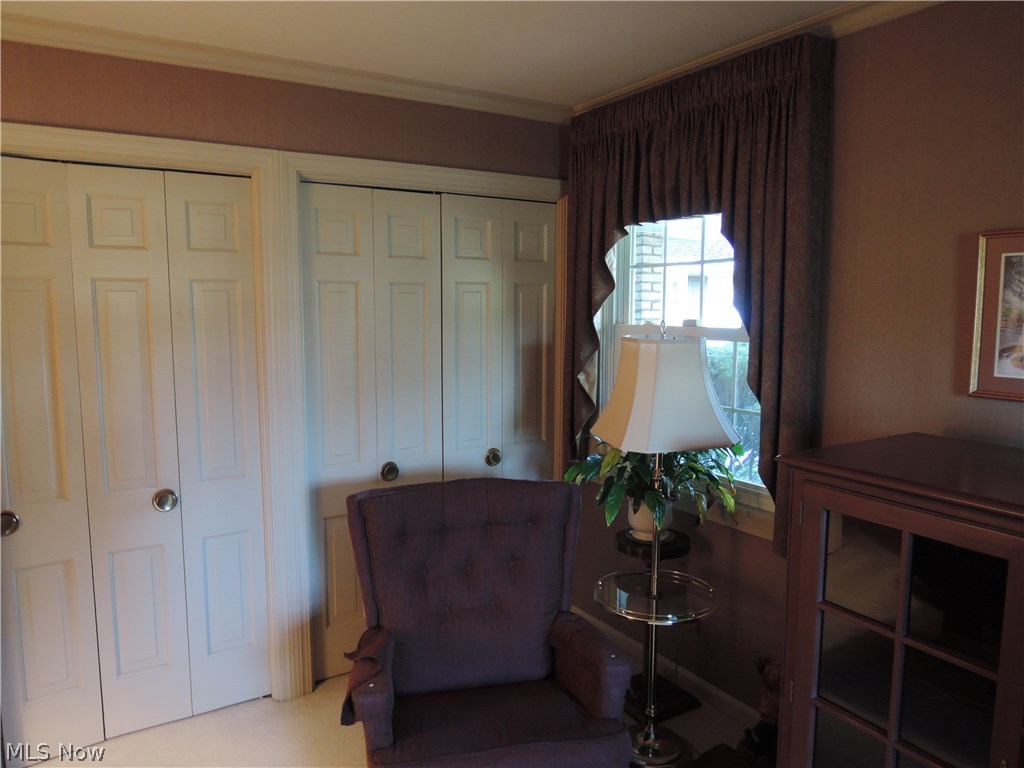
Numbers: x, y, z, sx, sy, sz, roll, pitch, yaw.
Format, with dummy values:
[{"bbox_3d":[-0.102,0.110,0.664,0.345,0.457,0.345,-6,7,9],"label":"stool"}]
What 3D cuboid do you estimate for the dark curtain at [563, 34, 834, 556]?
[{"bbox_3d":[0.605,-0.304,2.731,0.150,1.630,1.230,-4,8,-31],"label":"dark curtain"}]

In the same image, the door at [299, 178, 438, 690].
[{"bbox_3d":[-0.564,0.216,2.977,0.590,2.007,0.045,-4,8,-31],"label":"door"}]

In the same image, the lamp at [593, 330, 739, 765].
[{"bbox_3d":[0.484,0.553,2.393,0.450,1.520,0.450,-2,7,-15],"label":"lamp"}]

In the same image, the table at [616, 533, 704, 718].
[{"bbox_3d":[0.555,0.934,2.784,0.290,0.670,0.290,0,7,0],"label":"table"}]

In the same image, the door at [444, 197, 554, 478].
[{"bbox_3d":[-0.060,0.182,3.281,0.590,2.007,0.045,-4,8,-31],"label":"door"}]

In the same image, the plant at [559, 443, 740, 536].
[{"bbox_3d":[0.521,0.401,2.691,0.500,0.410,0.600,-4,8,-31],"label":"plant"}]

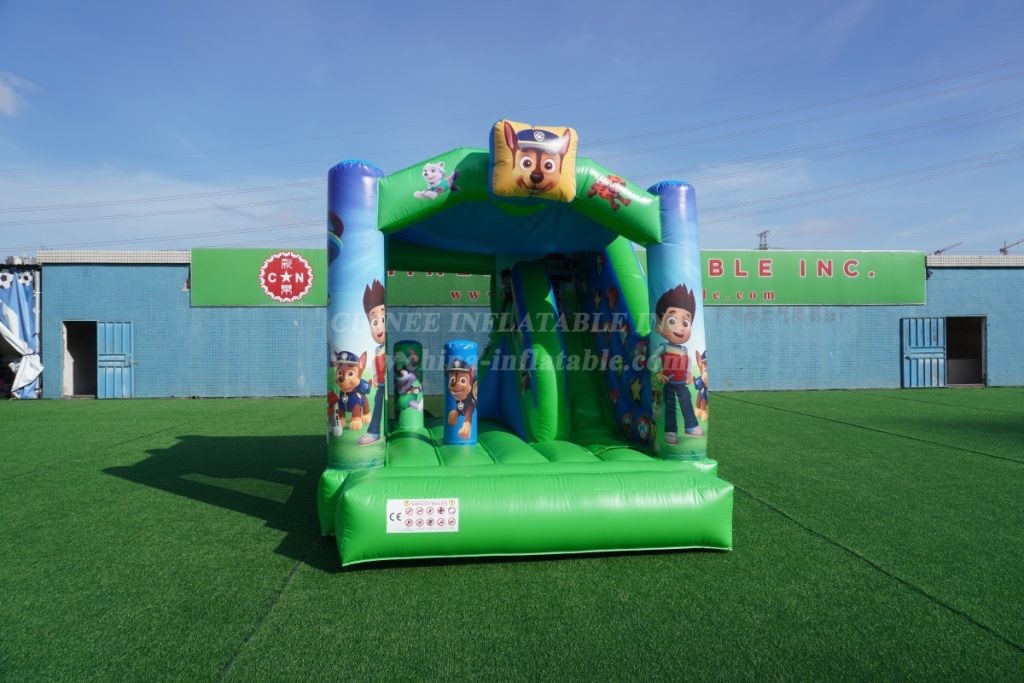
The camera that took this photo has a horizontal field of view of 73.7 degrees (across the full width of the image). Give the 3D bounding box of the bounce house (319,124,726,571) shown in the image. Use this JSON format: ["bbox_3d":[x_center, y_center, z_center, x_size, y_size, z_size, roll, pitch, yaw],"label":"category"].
[{"bbox_3d":[-0.066,-0.175,7.033,3.400,3.450,4.200,0,1,-9],"label":"bounce house"}]

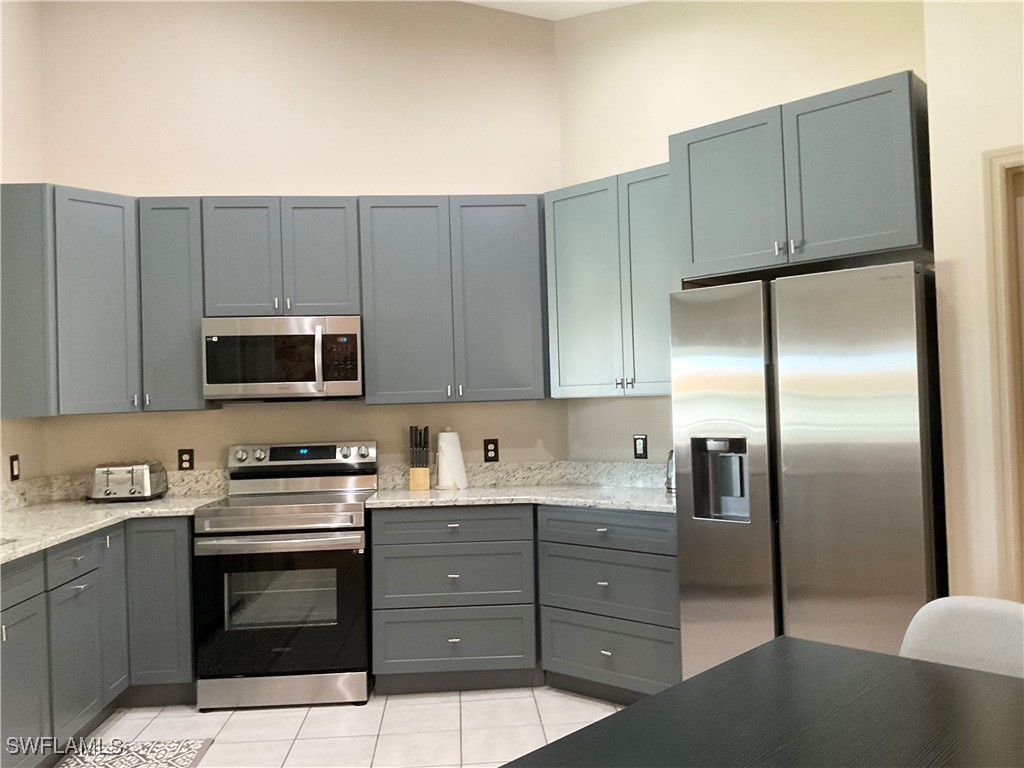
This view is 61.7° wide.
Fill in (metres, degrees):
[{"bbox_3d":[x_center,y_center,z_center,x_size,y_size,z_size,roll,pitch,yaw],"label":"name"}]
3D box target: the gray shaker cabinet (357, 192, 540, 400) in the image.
[{"bbox_3d":[-0.306,-0.426,4.463,0.909,1.054,0.335,-2,-2,-4],"label":"gray shaker cabinet"}]

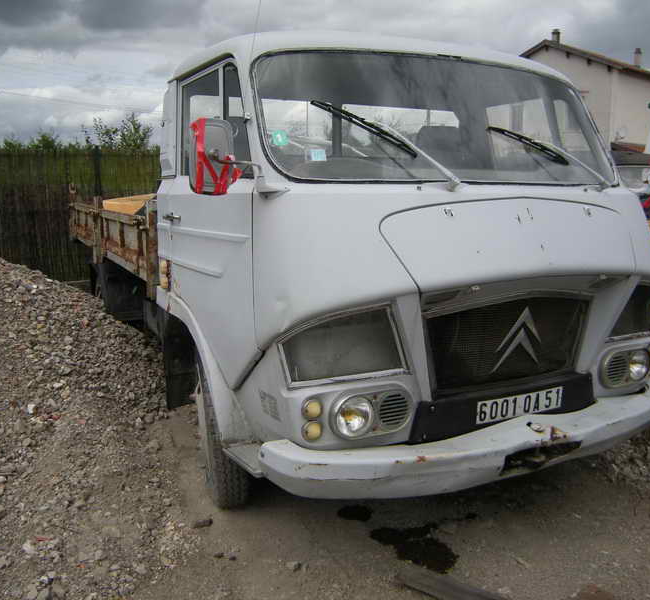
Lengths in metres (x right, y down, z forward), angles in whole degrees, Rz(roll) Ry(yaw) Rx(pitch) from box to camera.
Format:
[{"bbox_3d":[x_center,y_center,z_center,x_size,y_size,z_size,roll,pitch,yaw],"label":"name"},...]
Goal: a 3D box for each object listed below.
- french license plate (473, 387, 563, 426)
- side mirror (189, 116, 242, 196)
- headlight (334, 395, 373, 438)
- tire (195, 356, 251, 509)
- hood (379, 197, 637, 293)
[{"bbox_3d":[0.797,0.425,2.630,0.468,0.093,0.015,-5,12,-28],"label":"french license plate"},{"bbox_3d":[-0.363,-0.480,2.163,0.165,0.255,0.095,-5,12,-28],"label":"side mirror"},{"bbox_3d":[0.088,0.408,2.292,0.157,0.157,0.085,-5,12,-28],"label":"headlight"},{"bbox_3d":[-0.476,0.573,3.131,0.210,0.910,0.910,-2,11,-14],"label":"tire"},{"bbox_3d":[0.807,-0.232,2.514,1.320,0.330,0.200,-5,12,-28],"label":"hood"}]

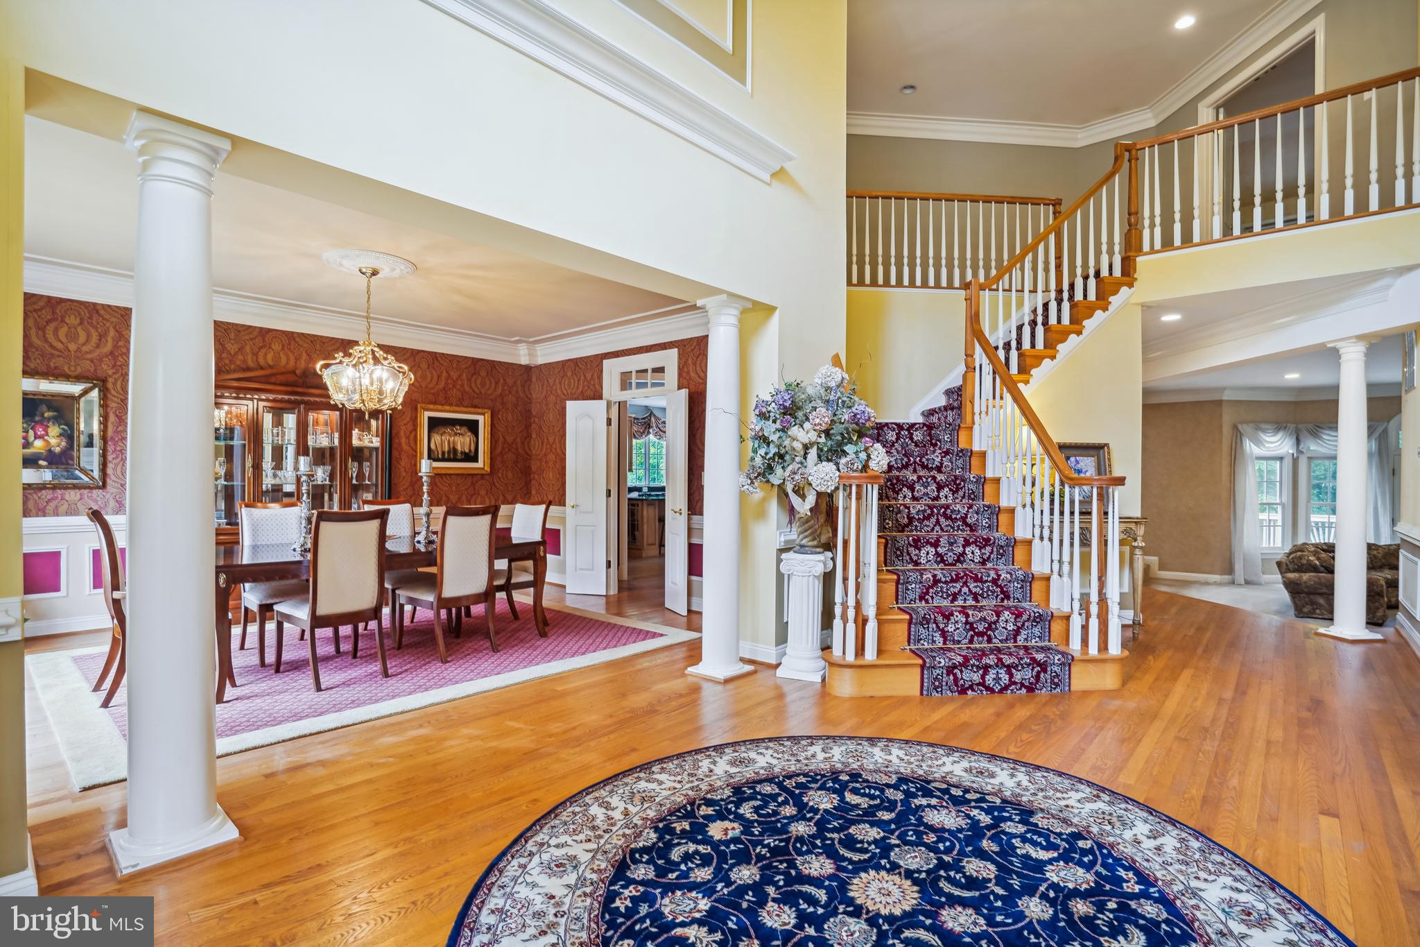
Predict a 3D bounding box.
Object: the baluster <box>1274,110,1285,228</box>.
[{"bbox_3d":[4.267,-2.269,4.720,0.042,0.870,0.042,1,1,39],"label":"baluster"}]

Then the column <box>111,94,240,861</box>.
[{"bbox_3d":[-1.825,0.056,2.151,0.287,2.380,0.287,0,0,43],"label":"column"}]

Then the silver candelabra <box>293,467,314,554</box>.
[{"bbox_3d":[-2.618,0.210,4.080,0.140,0.570,0.140,0,0,43],"label":"silver candelabra"}]

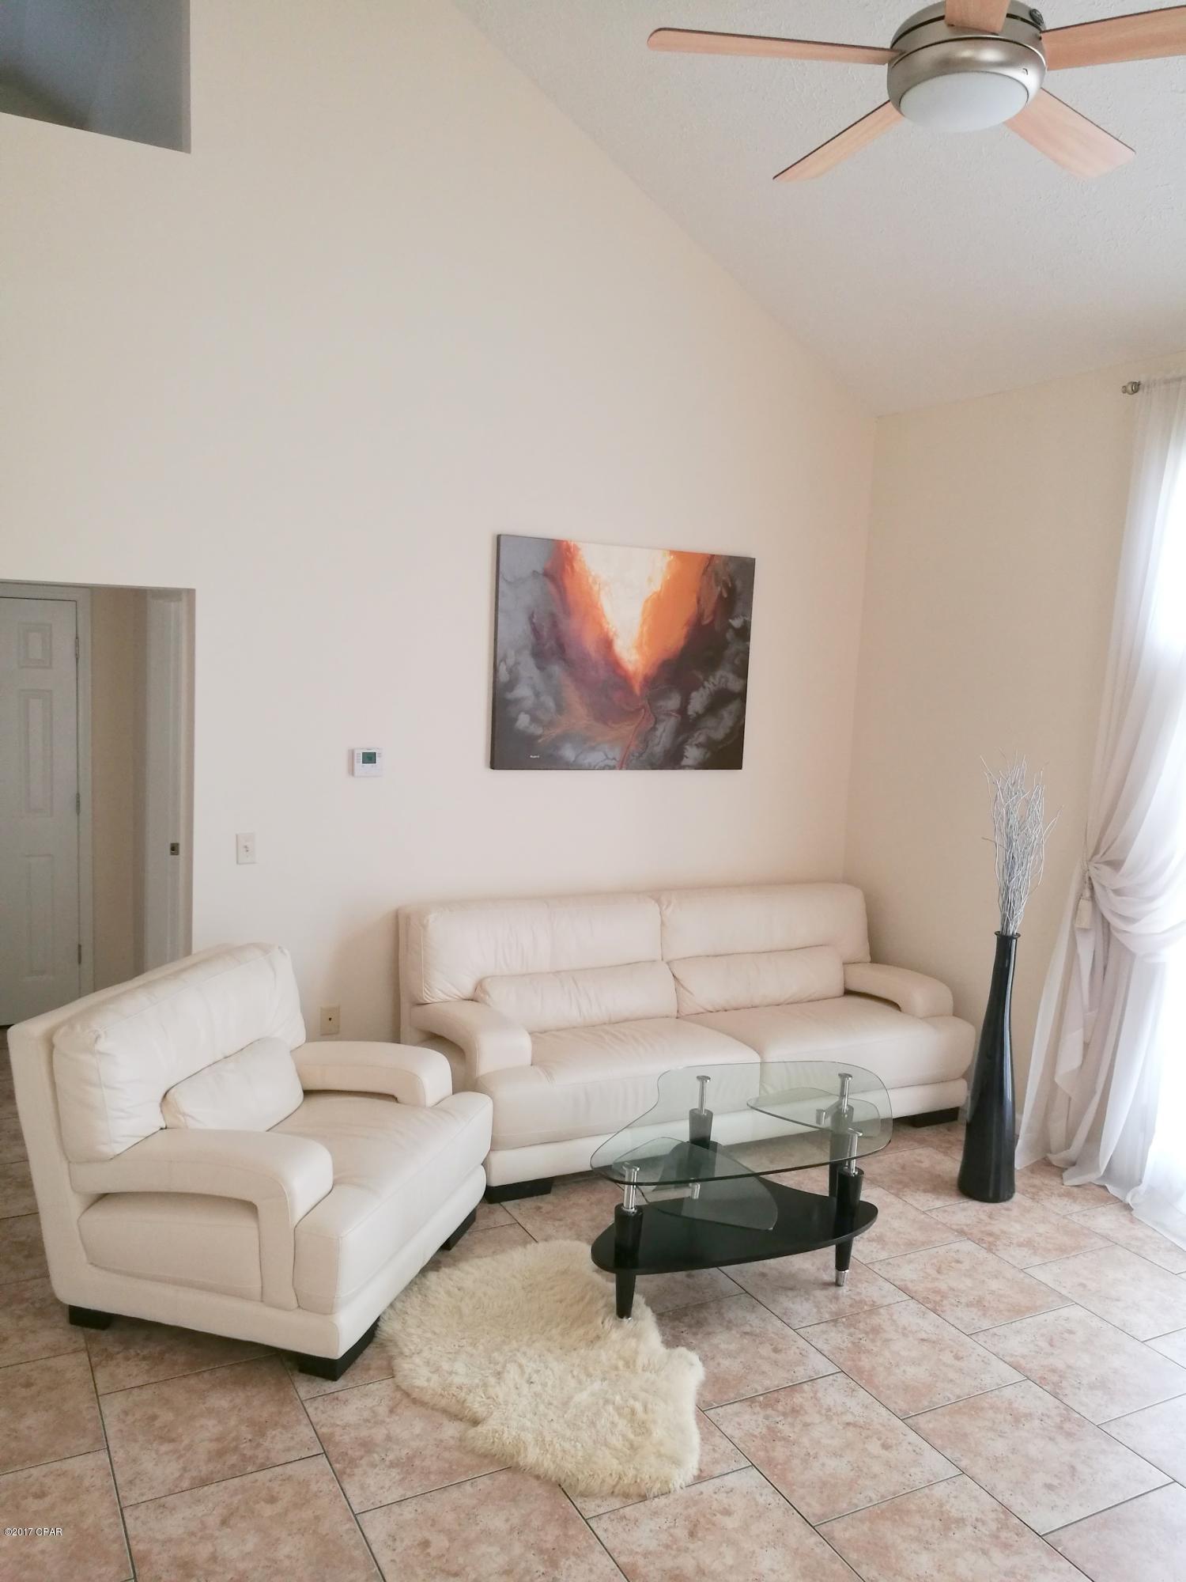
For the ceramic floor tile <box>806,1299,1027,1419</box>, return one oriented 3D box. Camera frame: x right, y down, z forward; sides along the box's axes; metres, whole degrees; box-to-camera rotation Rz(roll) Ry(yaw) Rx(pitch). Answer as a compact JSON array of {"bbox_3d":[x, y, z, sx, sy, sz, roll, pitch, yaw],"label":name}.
[{"bbox_3d":[0.887,1.587,3.469,0.451,0.010,0.451,-1,7,-28],"label":"ceramic floor tile"}]

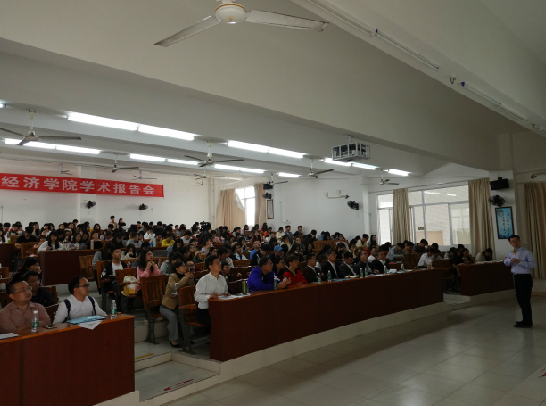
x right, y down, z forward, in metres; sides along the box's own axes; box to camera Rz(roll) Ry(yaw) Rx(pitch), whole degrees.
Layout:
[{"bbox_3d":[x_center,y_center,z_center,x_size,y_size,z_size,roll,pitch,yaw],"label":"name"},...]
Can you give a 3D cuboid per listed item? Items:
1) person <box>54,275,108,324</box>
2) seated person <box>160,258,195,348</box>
[{"bbox_3d":[-2.074,1.398,4.379,0.720,1.180,0.580,-6,-7,40],"label":"person"},{"bbox_3d":[-1.444,1.526,6.272,0.680,1.220,0.500,-6,-7,34],"label":"seated person"}]

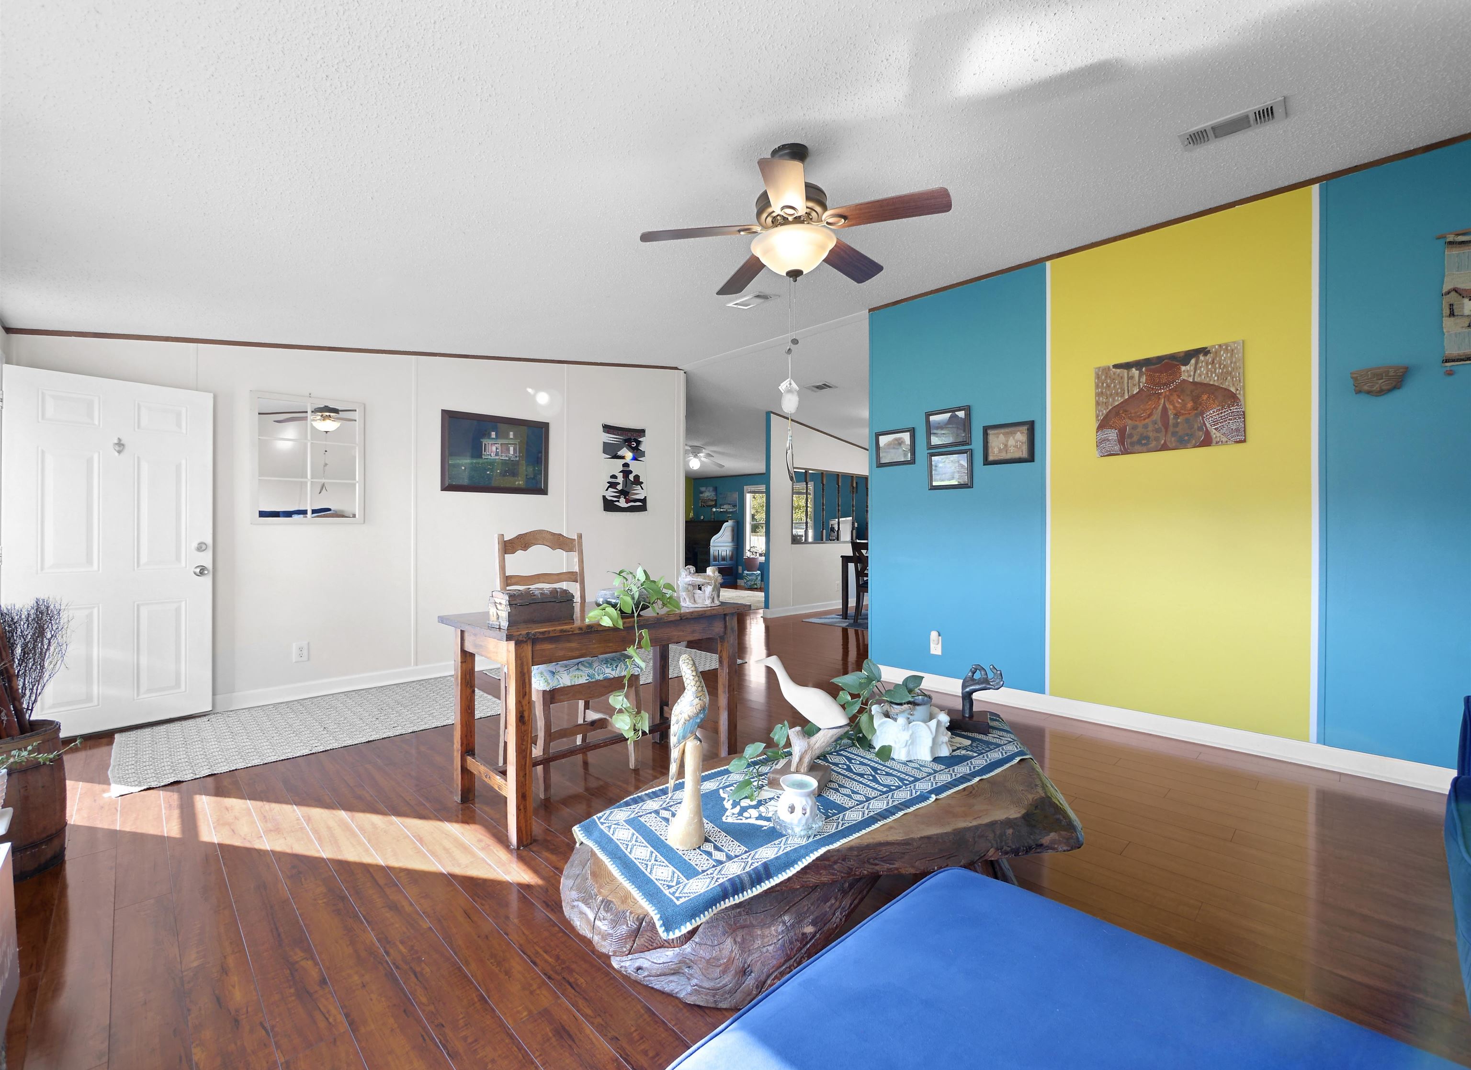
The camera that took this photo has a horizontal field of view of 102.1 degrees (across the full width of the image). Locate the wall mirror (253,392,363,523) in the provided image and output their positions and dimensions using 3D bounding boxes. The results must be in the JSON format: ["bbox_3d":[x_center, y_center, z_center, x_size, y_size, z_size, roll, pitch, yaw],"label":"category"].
[{"bbox_3d":[-2.794,-0.483,3.921,0.615,0.833,0.030,0,1,-45],"label":"wall mirror"}]

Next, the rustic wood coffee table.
[{"bbox_3d":[0.373,0.914,1.713,1.679,0.410,0.674,0,0,-24],"label":"rustic wood coffee table"}]

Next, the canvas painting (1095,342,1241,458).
[{"bbox_3d":[2.322,-0.714,3.216,0.025,0.520,0.655,0,1,-44],"label":"canvas painting"}]

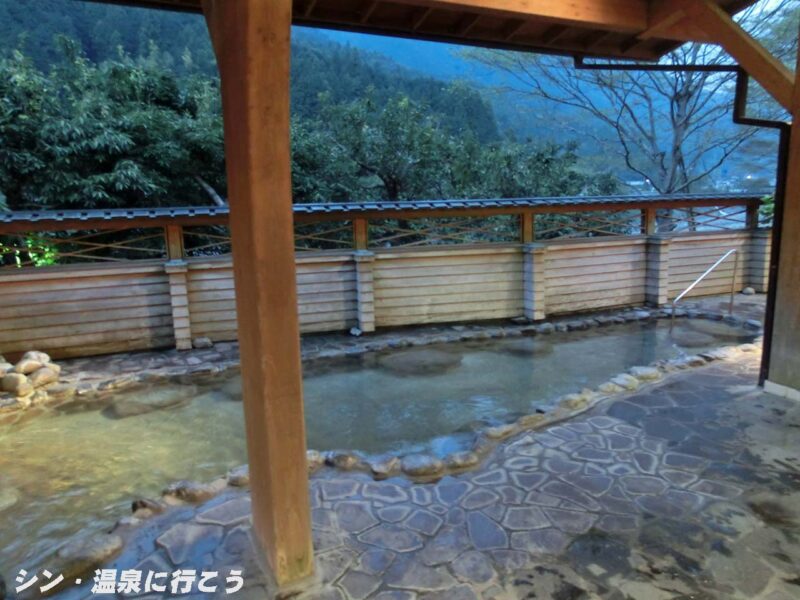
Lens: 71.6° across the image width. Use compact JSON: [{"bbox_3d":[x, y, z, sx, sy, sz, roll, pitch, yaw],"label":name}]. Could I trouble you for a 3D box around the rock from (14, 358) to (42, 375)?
[{"bbox_3d":[-3.150,0.569,4.711,0.200,0.120,0.150,-4,10,-15],"label":"rock"}]

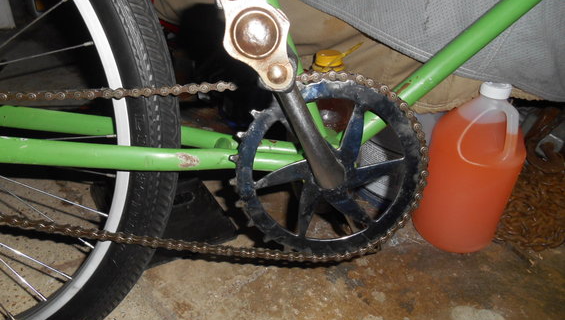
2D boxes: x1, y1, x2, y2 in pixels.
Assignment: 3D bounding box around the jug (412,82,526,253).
[{"bbox_3d":[0.325,0.008,0.728,0.150,0.300,0.150,-13,37,-19],"label":"jug"}]

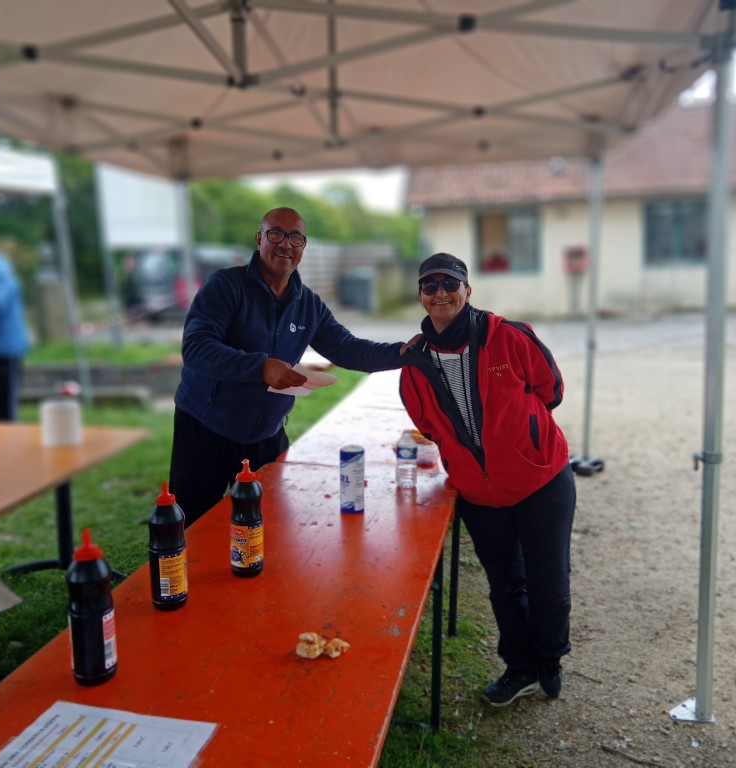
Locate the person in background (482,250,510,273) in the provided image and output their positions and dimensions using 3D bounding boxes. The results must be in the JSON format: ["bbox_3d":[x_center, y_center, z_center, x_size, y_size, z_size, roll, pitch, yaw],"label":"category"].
[{"bbox_3d":[2.730,-2.127,17.600,0.550,1.450,0.400,-1,9,3],"label":"person in background"}]

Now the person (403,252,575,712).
[{"bbox_3d":[0.420,0.309,2.865,0.600,1.510,0.480,3,10,23],"label":"person"}]

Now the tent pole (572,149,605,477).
[{"bbox_3d":[1.516,-0.476,5.603,0.140,2.150,0.140,0,9,9],"label":"tent pole"}]

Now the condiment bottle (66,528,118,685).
[{"bbox_3d":[-0.499,0.398,1.477,0.080,0.277,0.080,2,10,17],"label":"condiment bottle"}]

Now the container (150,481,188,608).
[{"bbox_3d":[-0.440,0.346,1.791,0.078,0.277,0.078,1,9,12],"label":"container"}]

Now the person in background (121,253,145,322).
[{"bbox_3d":[-5.356,-2.202,18.800,0.500,1.620,0.380,-2,9,-6],"label":"person in background"}]

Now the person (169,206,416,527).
[{"bbox_3d":[-0.295,0.197,3.070,0.800,1.710,0.620,-6,10,-25],"label":"person"}]

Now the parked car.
[{"bbox_3d":[-4.262,-2.443,20.000,1.780,1.640,4.200,-1,9,3],"label":"parked car"}]

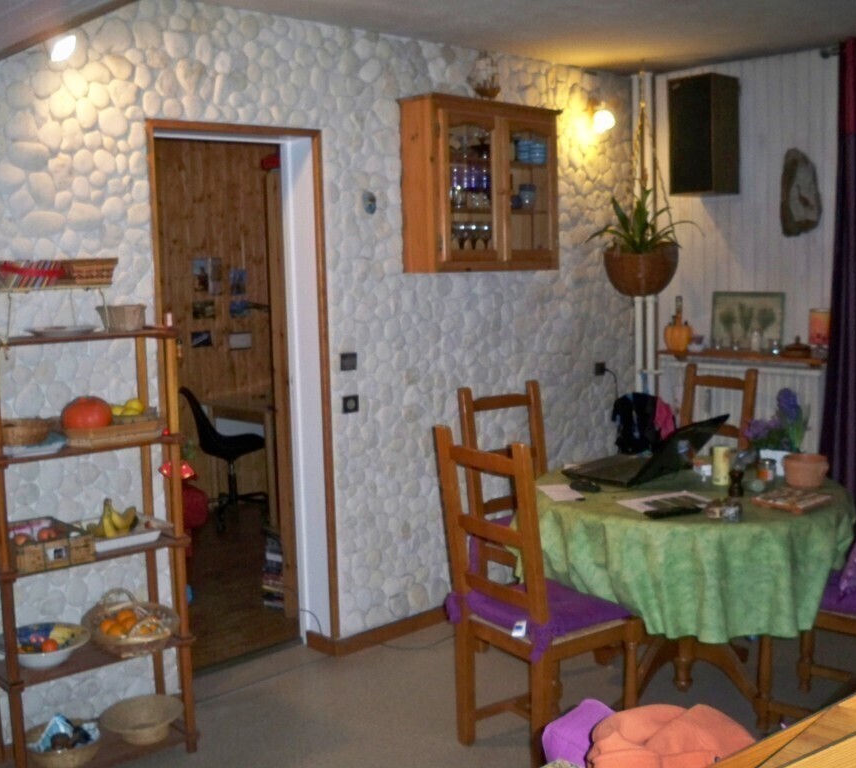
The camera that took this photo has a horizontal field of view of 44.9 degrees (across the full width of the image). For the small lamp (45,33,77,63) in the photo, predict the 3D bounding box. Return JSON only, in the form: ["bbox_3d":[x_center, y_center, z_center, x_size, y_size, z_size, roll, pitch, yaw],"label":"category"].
[{"bbox_3d":[-1.118,-1.026,3.158,0.095,0.080,0.095,-7,8,-41],"label":"small lamp"}]

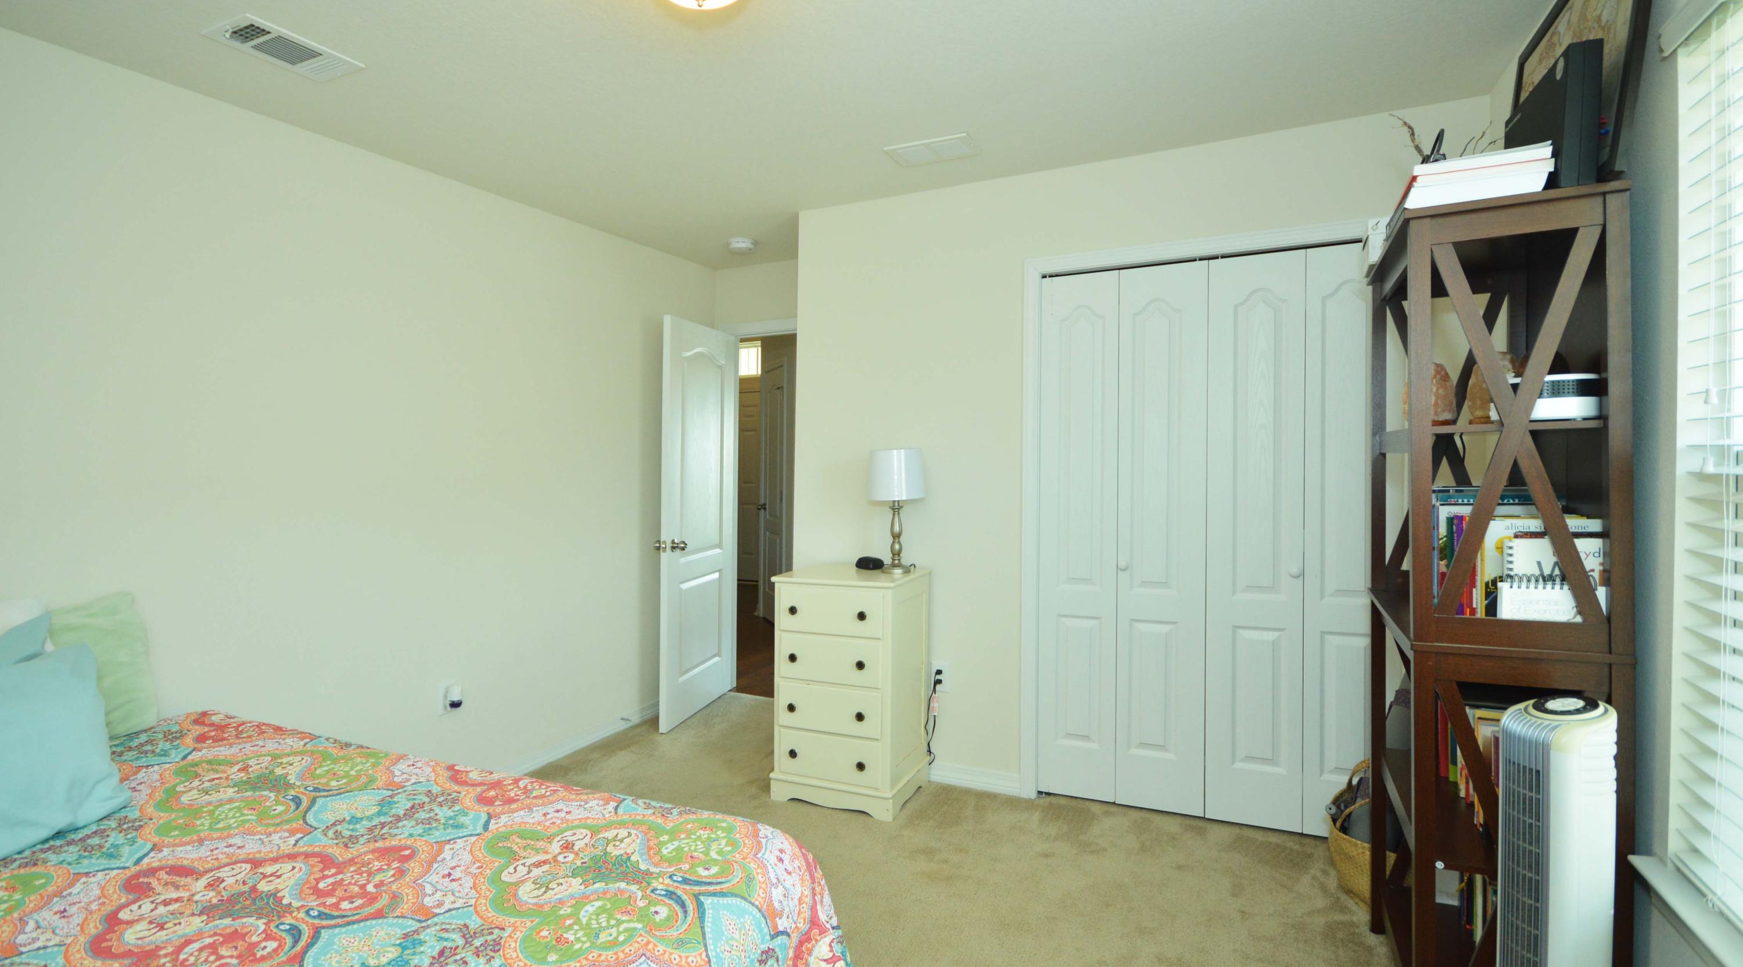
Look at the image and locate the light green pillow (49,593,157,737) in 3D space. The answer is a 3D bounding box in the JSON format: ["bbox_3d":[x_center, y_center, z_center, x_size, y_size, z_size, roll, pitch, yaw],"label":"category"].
[{"bbox_3d":[-2.084,0.504,1.877,0.150,0.390,0.480,-16,-4,25],"label":"light green pillow"}]

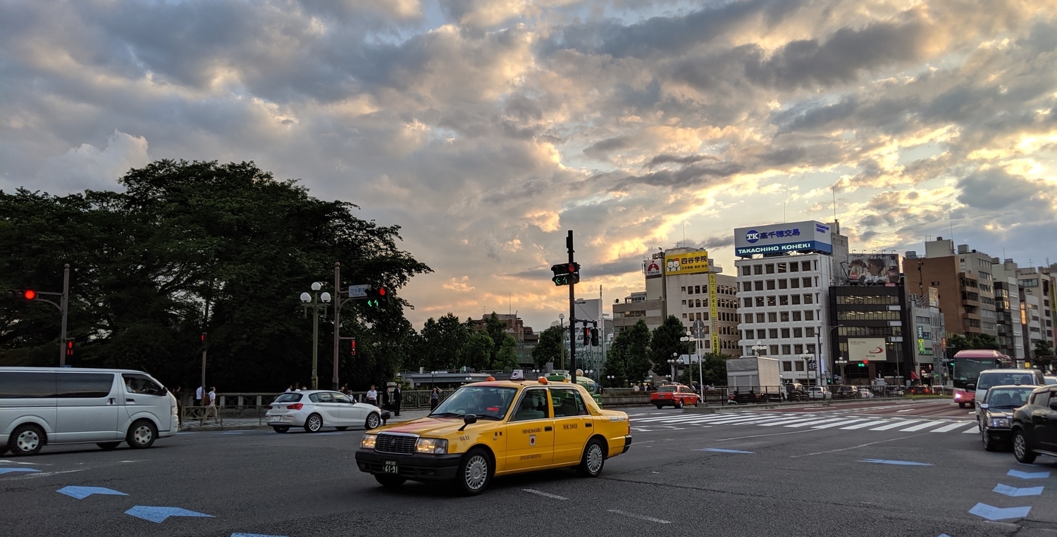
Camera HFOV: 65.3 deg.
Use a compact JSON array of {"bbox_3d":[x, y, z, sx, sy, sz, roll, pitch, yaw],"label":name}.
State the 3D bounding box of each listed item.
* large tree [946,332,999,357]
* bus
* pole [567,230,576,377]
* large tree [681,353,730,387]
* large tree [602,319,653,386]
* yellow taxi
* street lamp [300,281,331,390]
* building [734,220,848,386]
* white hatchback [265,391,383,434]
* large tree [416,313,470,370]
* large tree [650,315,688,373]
[{"bbox_3d":[83.524,17.543,155.000,9.500,11.023,8.500,-1,-8,0],"label":"large tree"},{"bbox_3d":[30.100,7.270,54.200,2.500,3.500,11.600,-6,-10,34],"label":"bus"},{"bbox_3d":[1.588,2.032,29.507,0.240,6.930,0.240,-1,-8,3],"label":"pole"},{"bbox_3d":[21.091,12.635,97.616,6.000,5.399,6.000,-3,-8,12],"label":"large tree"},{"bbox_3d":[12.620,11.148,105.000,6.300,9.360,6.300,-1,-8,0],"label":"large tree"},{"bbox_3d":[-0.340,2.460,12.520,1.700,1.530,4.660,-7,-10,38],"label":"yellow taxi"},{"bbox_3d":[-9.244,3.564,35.568,1.400,6.072,1.400,1,-8,-14],"label":"street lamp"},{"bbox_3d":[58.452,9.437,185.135,17.800,35.847,19.000,-6,-9,34],"label":"building"},{"bbox_3d":[-7.100,5.030,29.250,1.770,1.430,4.330,-6,-9,35],"label":"white hatchback"},{"bbox_3d":[-11.922,12.152,115.000,8.000,11.979,8.000,-1,-8,0],"label":"large tree"},{"bbox_3d":[18.279,11.140,105.246,5.400,10.604,5.400,-2,-8,10],"label":"large tree"}]

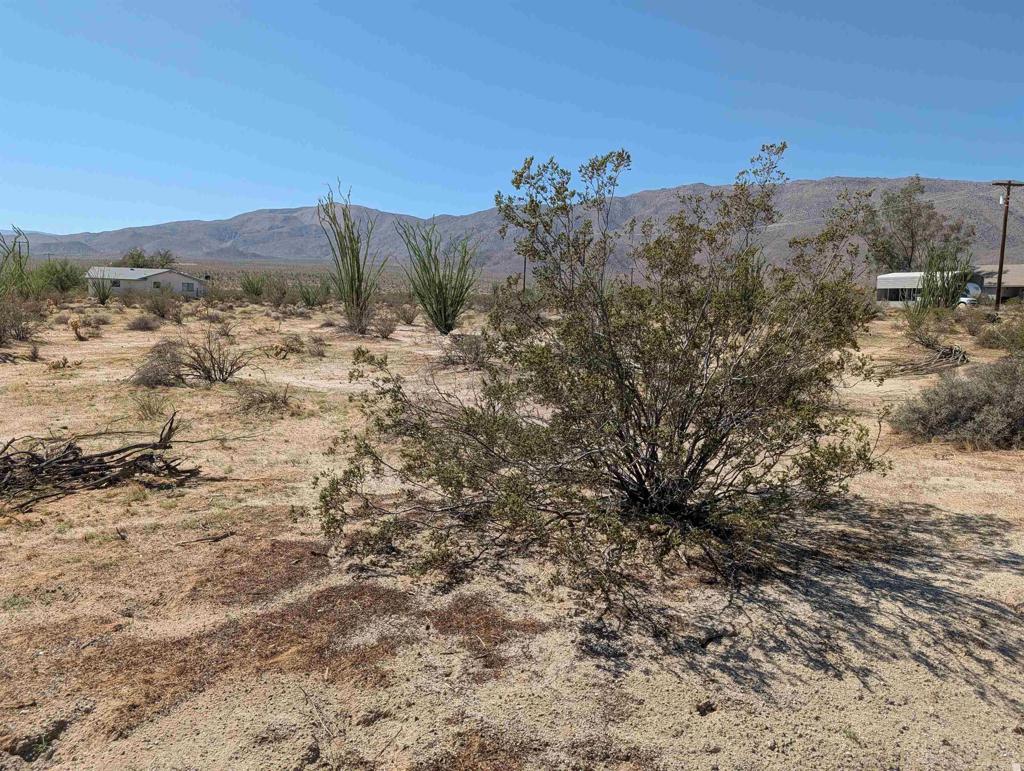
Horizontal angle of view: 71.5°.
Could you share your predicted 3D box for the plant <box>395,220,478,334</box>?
[{"bbox_3d":[-2.515,-3.646,24.000,2.753,3.733,2.478,0,8,-6],"label":"plant"}]

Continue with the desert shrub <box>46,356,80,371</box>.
[{"bbox_3d":[-8.323,-0.410,13.200,0.520,0.226,0.416,-4,9,-32],"label":"desert shrub"}]

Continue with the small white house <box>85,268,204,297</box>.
[{"bbox_3d":[-55.190,-15.597,108.207,12.600,4.191,9.800,5,9,28],"label":"small white house"}]

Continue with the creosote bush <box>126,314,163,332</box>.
[{"bbox_3d":[-12.760,-2.192,24.700,1.085,0.523,0.922,-3,9,-27],"label":"creosote bush"}]

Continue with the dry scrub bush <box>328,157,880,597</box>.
[{"bbox_3d":[0.624,-0.354,4.801,3.650,2.500,2.700,1,8,0],"label":"dry scrub bush"}]

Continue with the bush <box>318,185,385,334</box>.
[{"bbox_3d":[-5.055,-3.901,22.500,1.952,4.500,1.757,-1,8,-13],"label":"bush"}]

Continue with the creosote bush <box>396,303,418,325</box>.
[{"bbox_3d":[-4.113,-2.838,28.000,0.850,0.842,0.808,0,8,-8],"label":"creosote bush"}]

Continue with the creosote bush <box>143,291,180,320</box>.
[{"bbox_3d":[-17.696,-4.101,36.000,1.636,1.572,1.472,-3,9,-26],"label":"creosote bush"}]

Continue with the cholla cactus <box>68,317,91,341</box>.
[{"bbox_3d":[-12.163,-1.605,20.000,0.489,0.657,0.416,-4,9,-31],"label":"cholla cactus"}]

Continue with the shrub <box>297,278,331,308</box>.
[{"bbox_3d":[-12.972,-6.016,46.500,2.093,1.912,1.884,-2,8,-15],"label":"shrub"}]

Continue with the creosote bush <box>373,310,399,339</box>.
[{"bbox_3d":[-3.879,-1.870,21.800,0.785,0.952,0.746,-1,8,-10],"label":"creosote bush"}]

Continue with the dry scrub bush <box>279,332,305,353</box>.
[{"bbox_3d":[-5.396,-1.052,17.400,0.608,0.475,0.547,-2,8,-17],"label":"dry scrub bush"}]

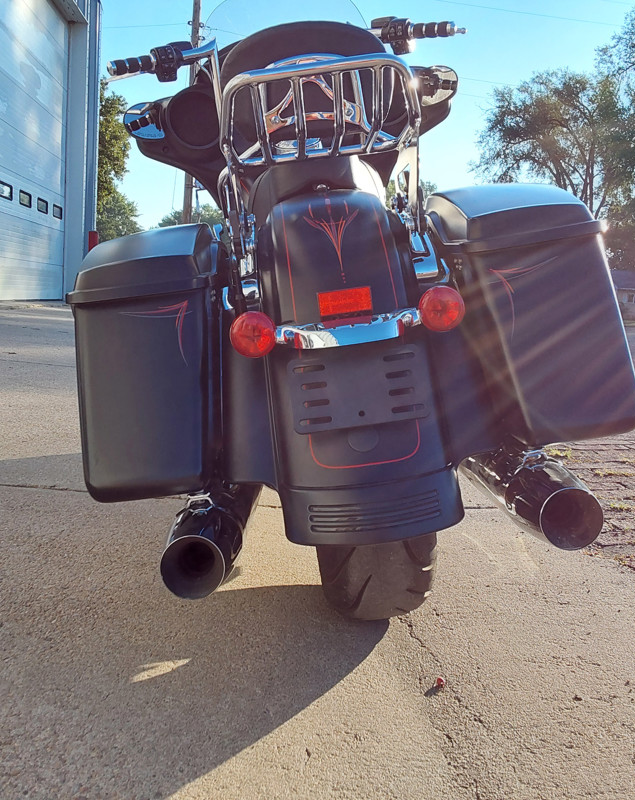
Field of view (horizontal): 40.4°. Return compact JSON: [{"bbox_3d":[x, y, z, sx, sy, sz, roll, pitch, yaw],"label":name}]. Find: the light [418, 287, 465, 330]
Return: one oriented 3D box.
[{"bbox_3d":[0.170,-0.127,1.200,0.062,0.062,0.065,-8,7,0],"label":"light"}]

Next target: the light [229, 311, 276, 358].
[{"bbox_3d":[-0.089,-0.092,1.200,0.062,0.062,0.065,-8,7,0],"label":"light"}]

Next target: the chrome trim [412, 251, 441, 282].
[{"bbox_3d":[0.175,-0.215,1.400,0.042,0.045,0.070,-8,7,0],"label":"chrome trim"}]

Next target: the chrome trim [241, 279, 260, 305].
[{"bbox_3d":[-0.107,-0.176,1.400,0.032,0.045,0.070,-8,7,0],"label":"chrome trim"}]

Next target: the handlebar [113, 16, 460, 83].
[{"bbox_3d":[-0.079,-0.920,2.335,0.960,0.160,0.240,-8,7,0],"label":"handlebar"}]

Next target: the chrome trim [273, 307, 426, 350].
[{"bbox_3d":[0.041,-0.097,1.190,0.200,0.040,0.070,-8,7,0],"label":"chrome trim"}]

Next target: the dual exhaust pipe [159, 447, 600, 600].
[{"bbox_3d":[0.090,0.169,1.574,0.630,0.130,0.700,-8,7,0],"label":"dual exhaust pipe"}]

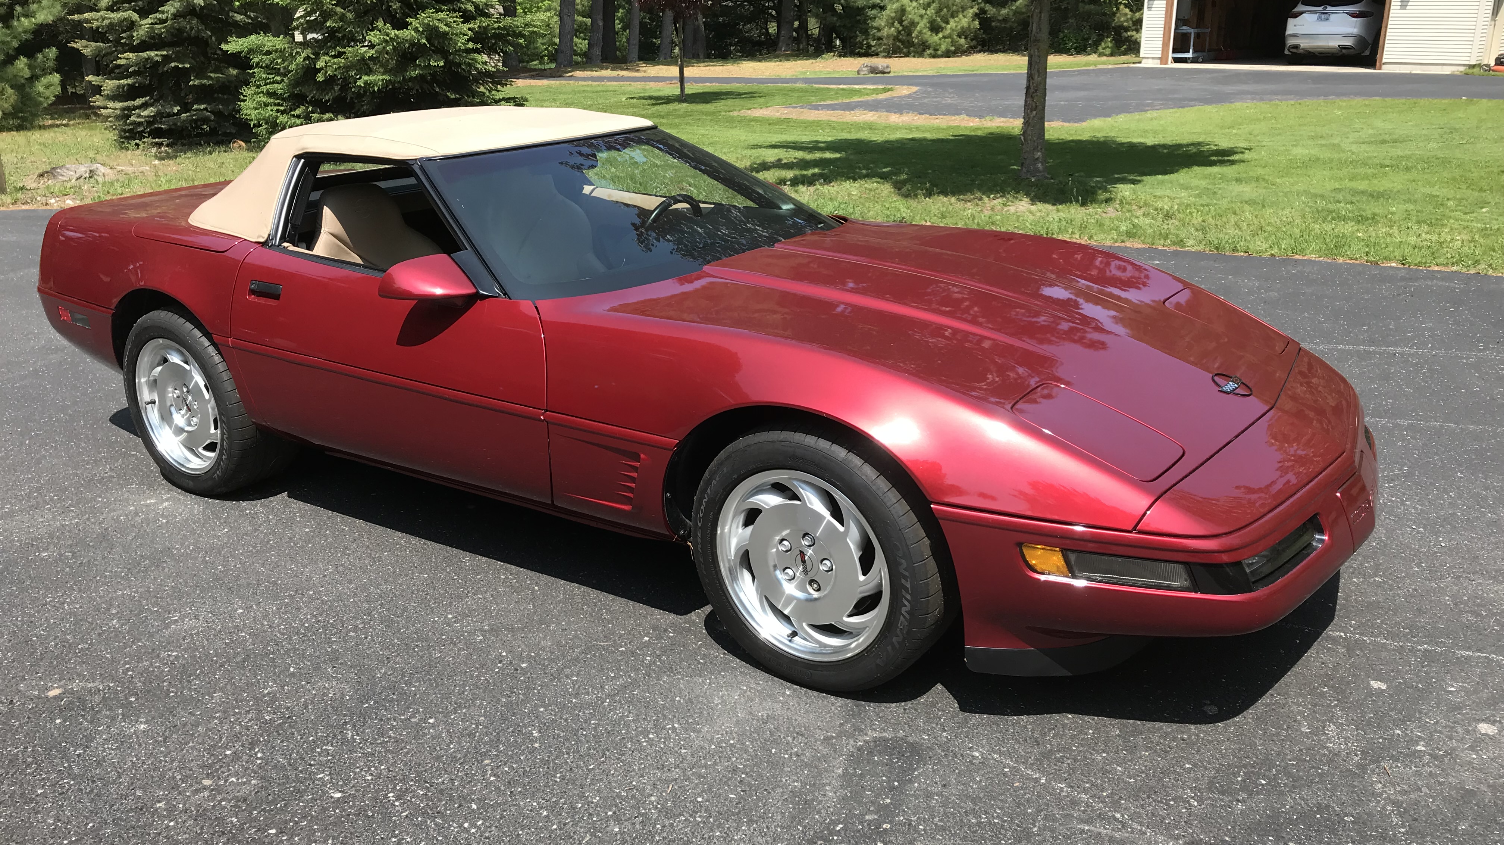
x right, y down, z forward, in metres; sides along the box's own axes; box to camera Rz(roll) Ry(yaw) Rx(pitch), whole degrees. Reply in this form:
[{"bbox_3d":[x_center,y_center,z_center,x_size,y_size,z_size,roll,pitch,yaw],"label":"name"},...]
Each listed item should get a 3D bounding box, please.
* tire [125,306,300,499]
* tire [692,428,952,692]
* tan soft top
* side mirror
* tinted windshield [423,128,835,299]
[{"bbox_3d":[-1.849,-0.086,4.153,0.648,0.648,0.275,11,23,32],"label":"tire"},{"bbox_3d":[0.172,0.297,2.836,0.648,0.648,0.255,11,23,33],"label":"tire"},{"bbox_3d":[-1.018,-0.901,4.190,1.140,0.345,1.470,11,23,32],"label":"tan soft top"},{"bbox_3d":[-0.839,-0.371,3.129,0.180,0.125,0.210,11,23,32],"label":"side mirror"},{"bbox_3d":[-0.347,-0.692,3.787,0.802,0.140,1.480,38,35,18],"label":"tinted windshield"}]

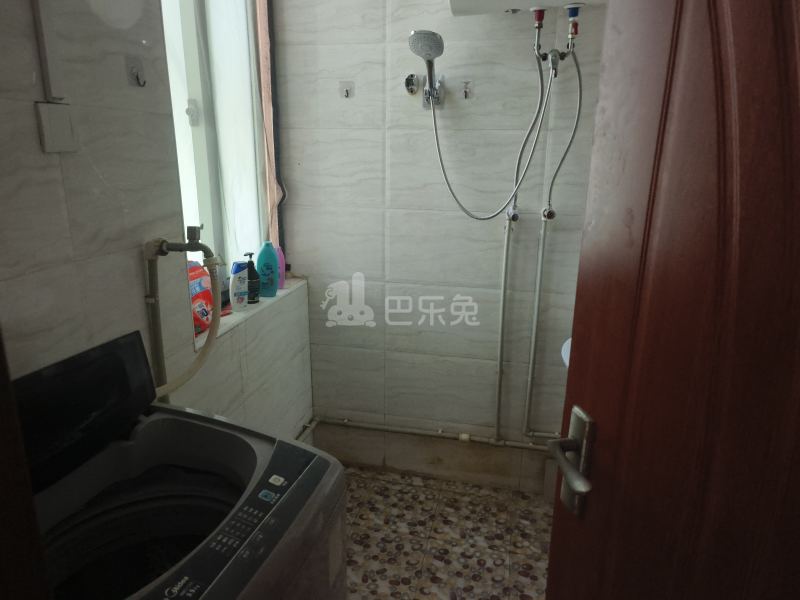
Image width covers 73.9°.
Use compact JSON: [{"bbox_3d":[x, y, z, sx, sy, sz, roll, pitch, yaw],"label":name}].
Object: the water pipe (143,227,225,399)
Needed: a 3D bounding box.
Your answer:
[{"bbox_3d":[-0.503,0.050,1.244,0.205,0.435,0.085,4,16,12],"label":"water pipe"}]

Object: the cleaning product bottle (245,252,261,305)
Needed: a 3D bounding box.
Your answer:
[{"bbox_3d":[-0.544,-0.084,1.940,0.061,0.182,0.052,2,15,4],"label":"cleaning product bottle"}]

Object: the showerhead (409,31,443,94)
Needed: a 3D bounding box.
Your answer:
[{"bbox_3d":[0.092,-0.814,1.821,0.123,0.230,0.072,4,46,12],"label":"showerhead"}]

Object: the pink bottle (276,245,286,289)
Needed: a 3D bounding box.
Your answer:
[{"bbox_3d":[-0.501,-0.135,2.147,0.072,0.172,0.048,-4,16,-16],"label":"pink bottle"}]

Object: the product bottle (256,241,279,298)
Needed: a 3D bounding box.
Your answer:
[{"bbox_3d":[-0.506,-0.116,2.018,0.083,0.203,0.052,-4,16,-17],"label":"product bottle"}]

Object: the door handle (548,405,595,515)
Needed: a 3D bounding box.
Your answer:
[{"bbox_3d":[0.296,0.295,0.885,0.060,0.186,0.131,-3,16,-14],"label":"door handle"}]

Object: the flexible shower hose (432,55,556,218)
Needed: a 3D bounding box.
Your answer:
[{"bbox_3d":[0.315,-0.566,1.917,0.430,0.560,0.075,4,16,12],"label":"flexible shower hose"}]

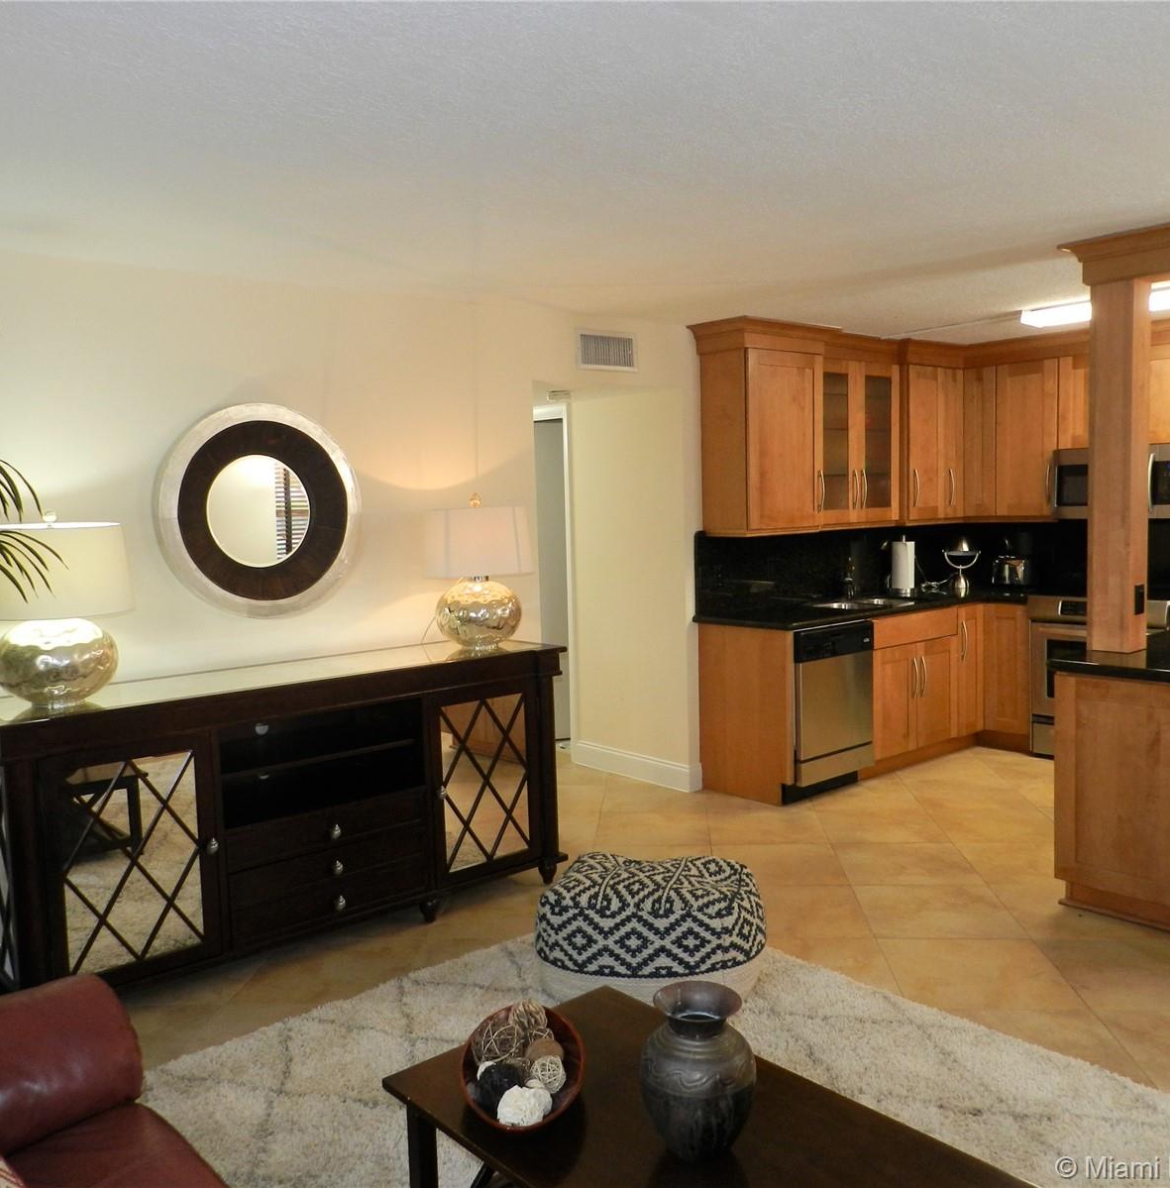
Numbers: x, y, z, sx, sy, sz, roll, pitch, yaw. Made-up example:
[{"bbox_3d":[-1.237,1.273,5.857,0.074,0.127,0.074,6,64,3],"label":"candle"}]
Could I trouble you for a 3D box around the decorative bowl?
[{"bbox_3d":[-0.111,0.863,1.902,0.225,0.105,0.352,-2,5,-2],"label":"decorative bowl"}]

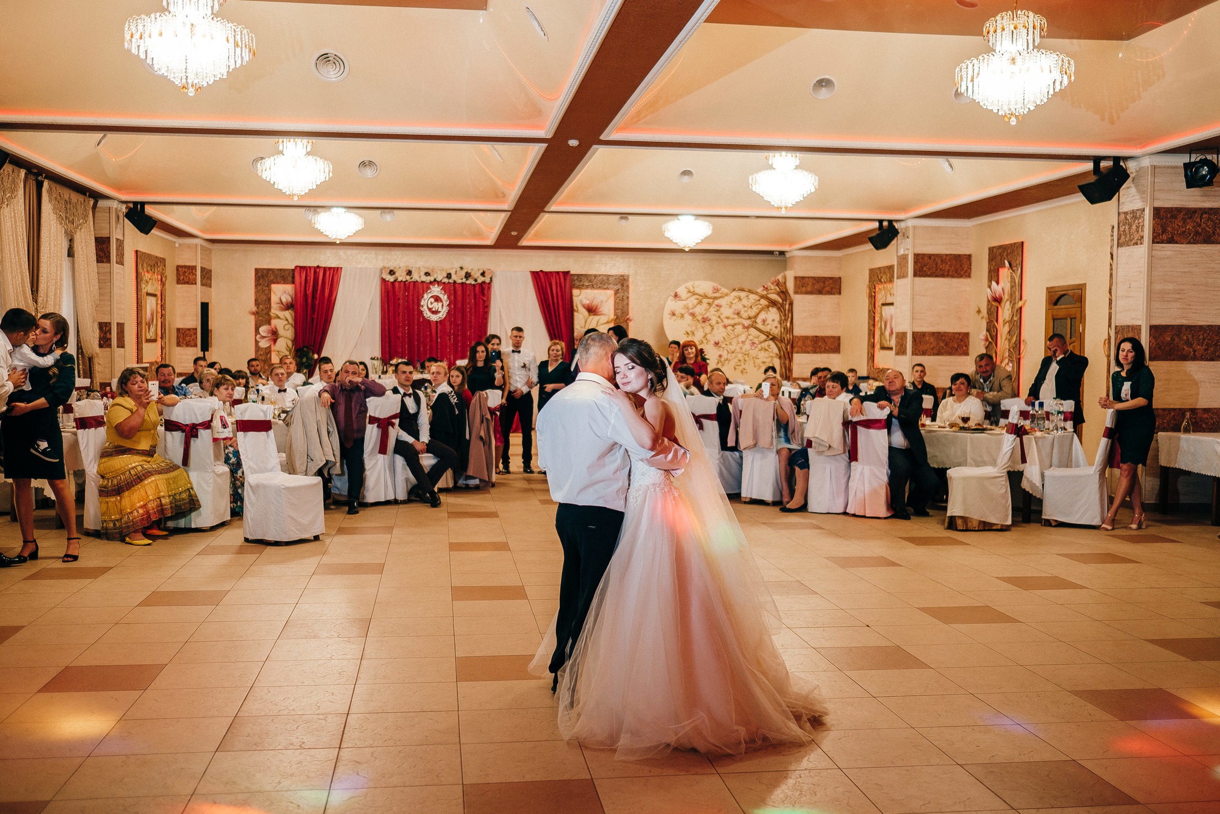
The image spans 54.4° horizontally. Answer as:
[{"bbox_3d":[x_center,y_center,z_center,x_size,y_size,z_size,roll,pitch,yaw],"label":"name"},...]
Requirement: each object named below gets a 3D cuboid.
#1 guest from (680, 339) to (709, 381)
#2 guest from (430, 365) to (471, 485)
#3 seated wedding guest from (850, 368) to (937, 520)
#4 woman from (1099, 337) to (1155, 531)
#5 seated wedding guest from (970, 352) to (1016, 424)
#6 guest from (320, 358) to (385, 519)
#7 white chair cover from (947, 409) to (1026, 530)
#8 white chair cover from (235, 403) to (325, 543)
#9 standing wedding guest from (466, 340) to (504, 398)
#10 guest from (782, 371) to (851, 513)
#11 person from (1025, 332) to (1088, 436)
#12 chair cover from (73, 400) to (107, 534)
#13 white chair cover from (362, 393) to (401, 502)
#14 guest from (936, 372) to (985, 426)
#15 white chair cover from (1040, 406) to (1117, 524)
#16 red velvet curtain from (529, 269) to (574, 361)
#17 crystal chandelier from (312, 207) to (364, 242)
[{"bbox_3d":[1.121,-0.094,16.500,0.480,1.653,0.320,1,3,2],"label":"guest"},{"bbox_3d":[-1.752,0.205,12.567,0.620,1.310,0.480,1,3,9],"label":"guest"},{"bbox_3d":[2.632,0.325,10.900,0.720,1.350,0.720,1,3,14],"label":"seated wedding guest"},{"bbox_3d":[4.460,0.226,10.219,0.460,1.650,0.380,2,3,25],"label":"woman"},{"bbox_3d":[4.120,0.175,12.800,0.580,1.500,0.600,2,3,23],"label":"seated wedding guest"},{"bbox_3d":[-2.352,0.247,10.895,0.640,1.380,0.680,0,3,-9],"label":"guest"},{"bbox_3d":[3.282,0.531,10.350,0.580,1.060,0.450,2,3,23],"label":"white chair cover"},{"bbox_3d":[-2.534,0.504,9.114,0.520,1.040,0.420,2,3,31],"label":"white chair cover"},{"bbox_3d":[-1.547,0.020,14.100,0.470,1.600,0.320,0,3,-7],"label":"standing wedding guest"},{"bbox_3d":[1.948,0.319,11.167,0.660,1.310,0.470,-1,3,-23],"label":"guest"},{"bbox_3d":[4.679,0.086,12.400,0.580,1.730,0.450,3,4,40],"label":"person"},{"bbox_3d":[-4.020,0.478,9.780,0.600,1.050,0.450,1,3,11],"label":"chair cover"},{"bbox_3d":[-2.254,0.397,11.324,0.420,1.040,0.520,-1,3,-30],"label":"white chair cover"},{"bbox_3d":[3.564,0.302,12.100,0.550,1.300,0.720,2,3,23],"label":"guest"},{"bbox_3d":[4.203,0.541,10.569,0.580,1.040,0.450,2,3,26],"label":"white chair cover"},{"bbox_3d":[-1.023,-1.029,21.678,0.820,2.880,0.200,0,3,-8],"label":"red velvet curtain"},{"bbox_3d":[-4.245,-2.930,18.540,0.820,0.740,0.820,0,3,-8],"label":"crystal chandelier"}]

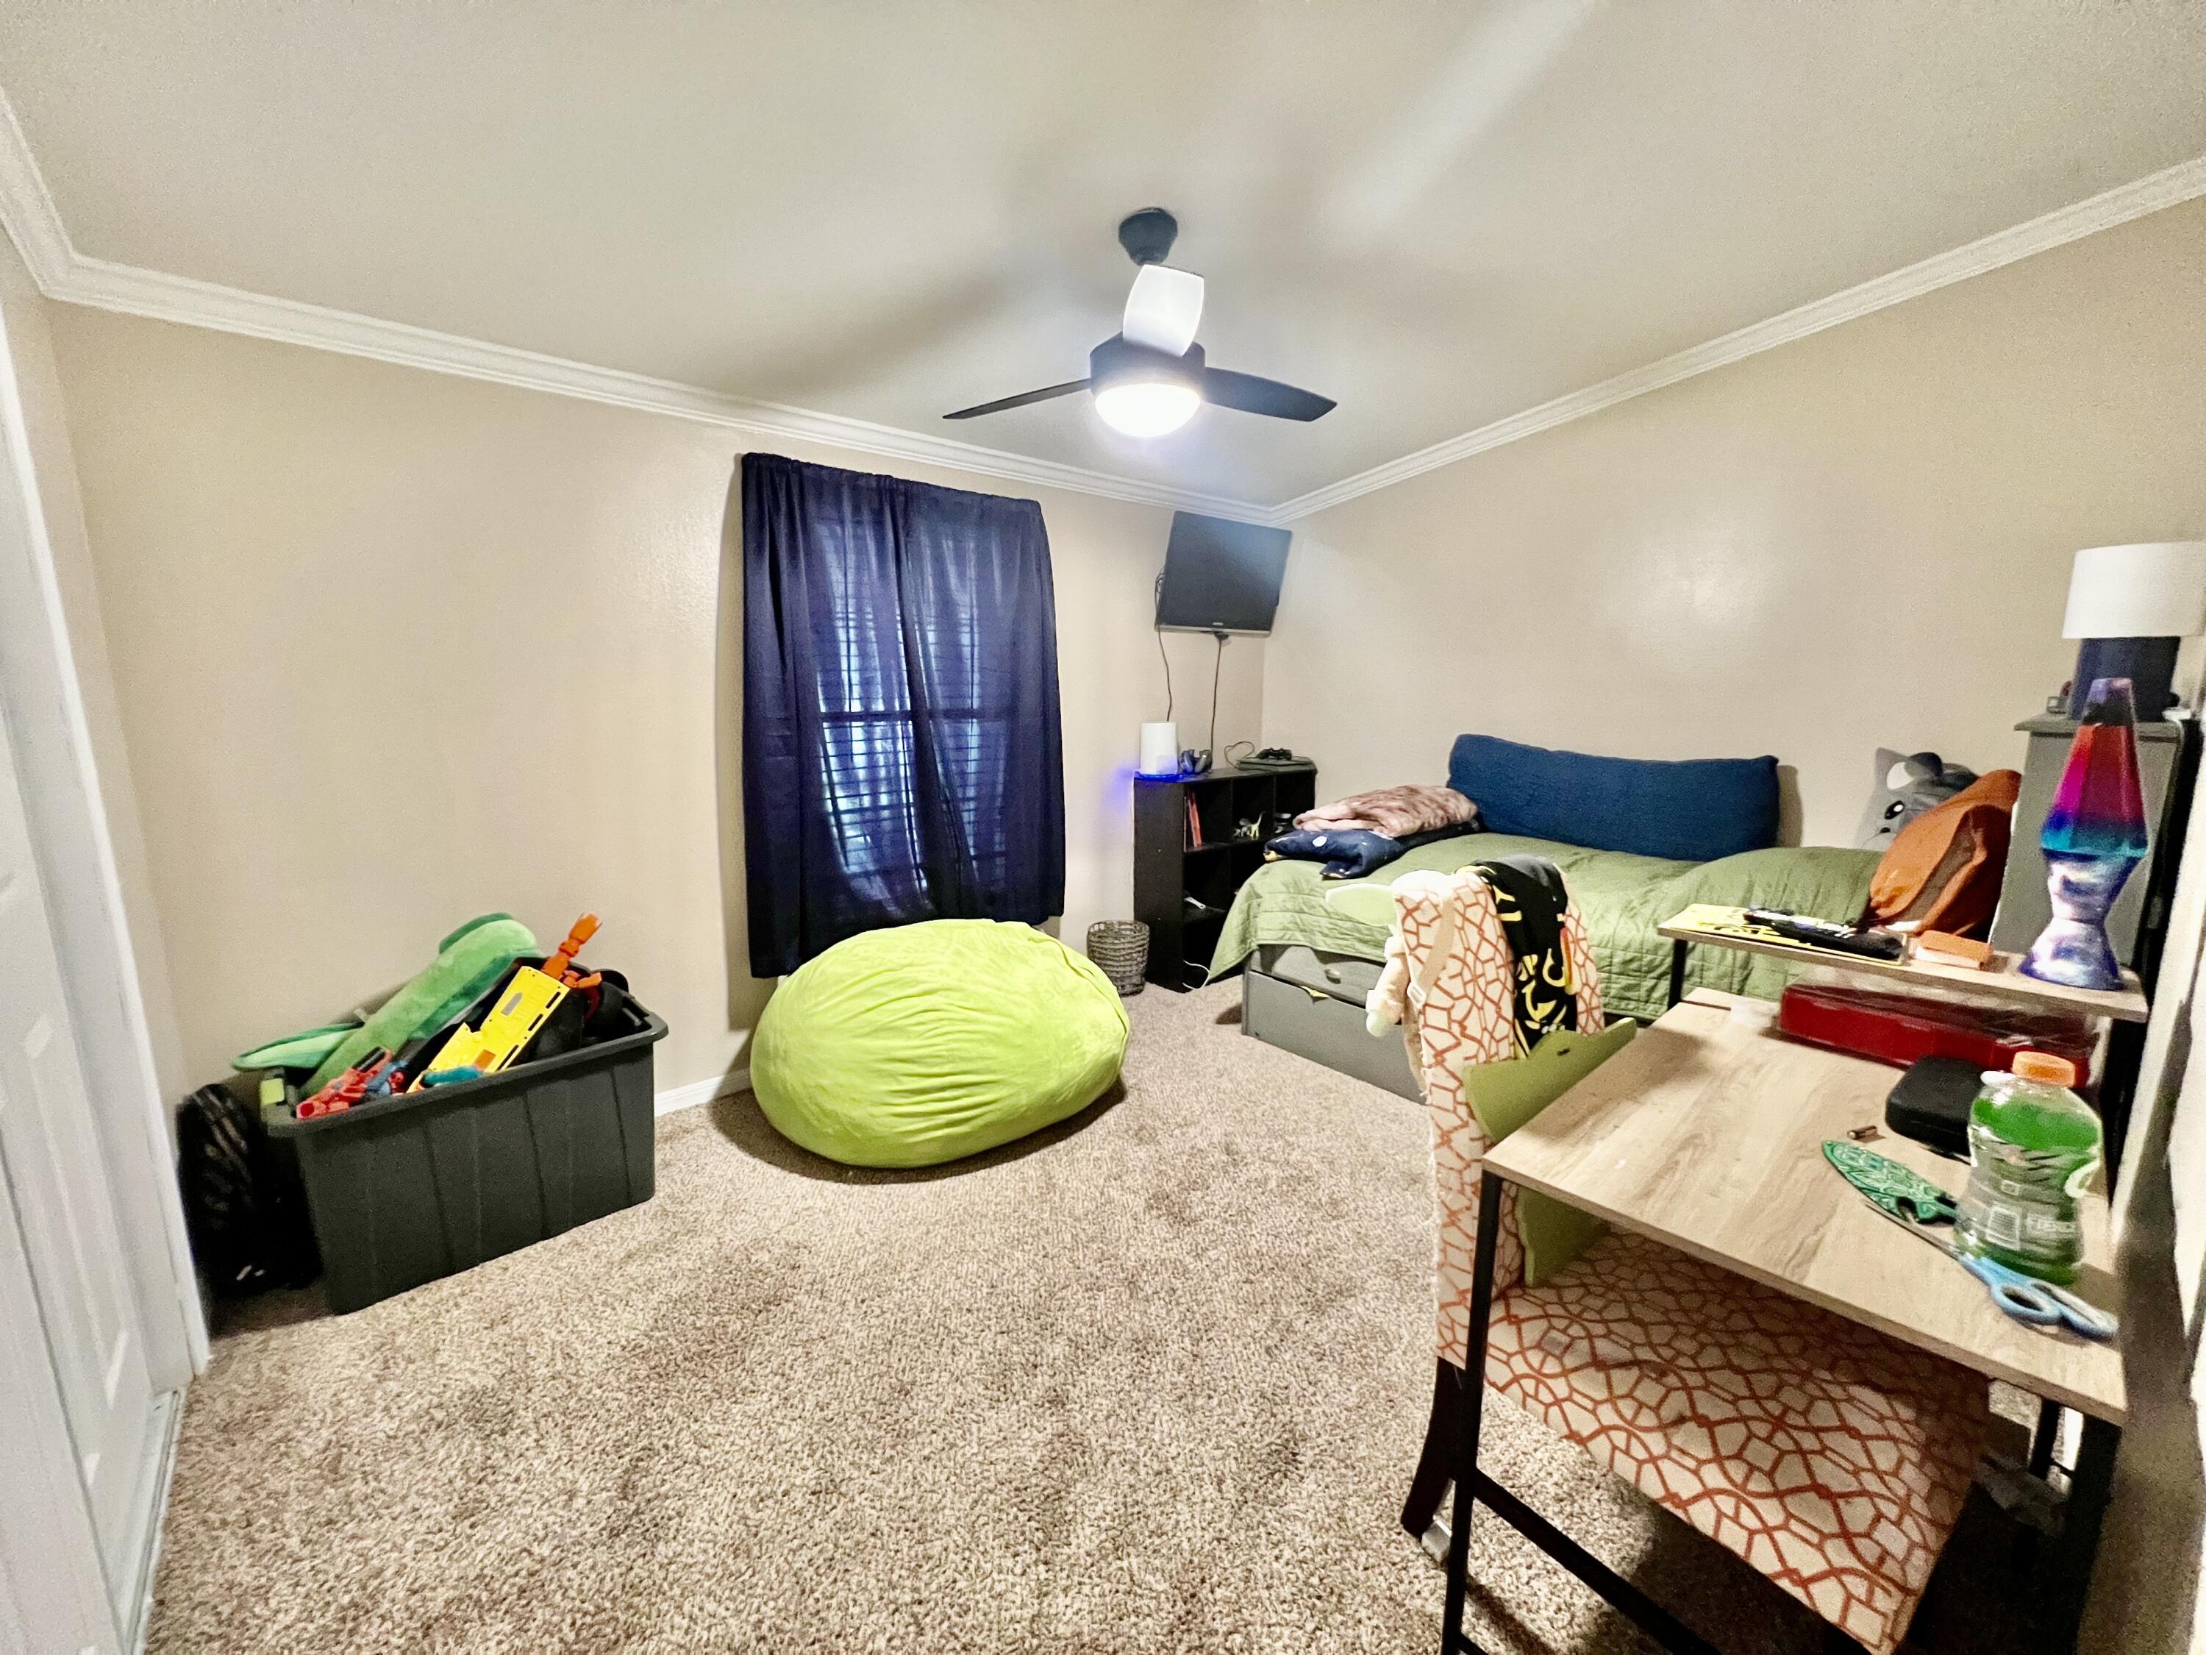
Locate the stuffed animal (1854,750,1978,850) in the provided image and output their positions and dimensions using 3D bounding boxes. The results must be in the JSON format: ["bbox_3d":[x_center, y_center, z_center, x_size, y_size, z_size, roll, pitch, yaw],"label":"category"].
[{"bbox_3d":[2.249,-0.026,2.281,0.250,0.350,0.280,1,9,8],"label":"stuffed animal"}]

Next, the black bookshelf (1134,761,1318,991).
[{"bbox_3d":[0.587,0.205,3.918,0.916,0.915,0.304,-8,12,-41],"label":"black bookshelf"}]

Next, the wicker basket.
[{"bbox_3d":[0.090,0.577,3.635,0.270,0.270,0.270,1,9,3],"label":"wicker basket"}]

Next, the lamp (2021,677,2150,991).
[{"bbox_3d":[1.430,0.005,1.194,0.103,0.435,0.103,-8,12,-41],"label":"lamp"}]

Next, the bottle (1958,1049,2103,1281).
[{"bbox_3d":[0.880,0.316,0.779,0.079,0.209,0.079,-8,12,-41],"label":"bottle"}]

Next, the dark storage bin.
[{"bbox_3d":[-1.514,0.738,2.034,0.715,0.460,0.500,-9,12,-43],"label":"dark storage bin"}]

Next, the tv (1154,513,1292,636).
[{"bbox_3d":[0.529,-1.100,3.658,0.760,0.475,0.070,-9,27,-40],"label":"tv"}]

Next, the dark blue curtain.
[{"bbox_3d":[-0.641,-0.366,2.883,1.220,1.590,0.120,-8,12,-41],"label":"dark blue curtain"}]

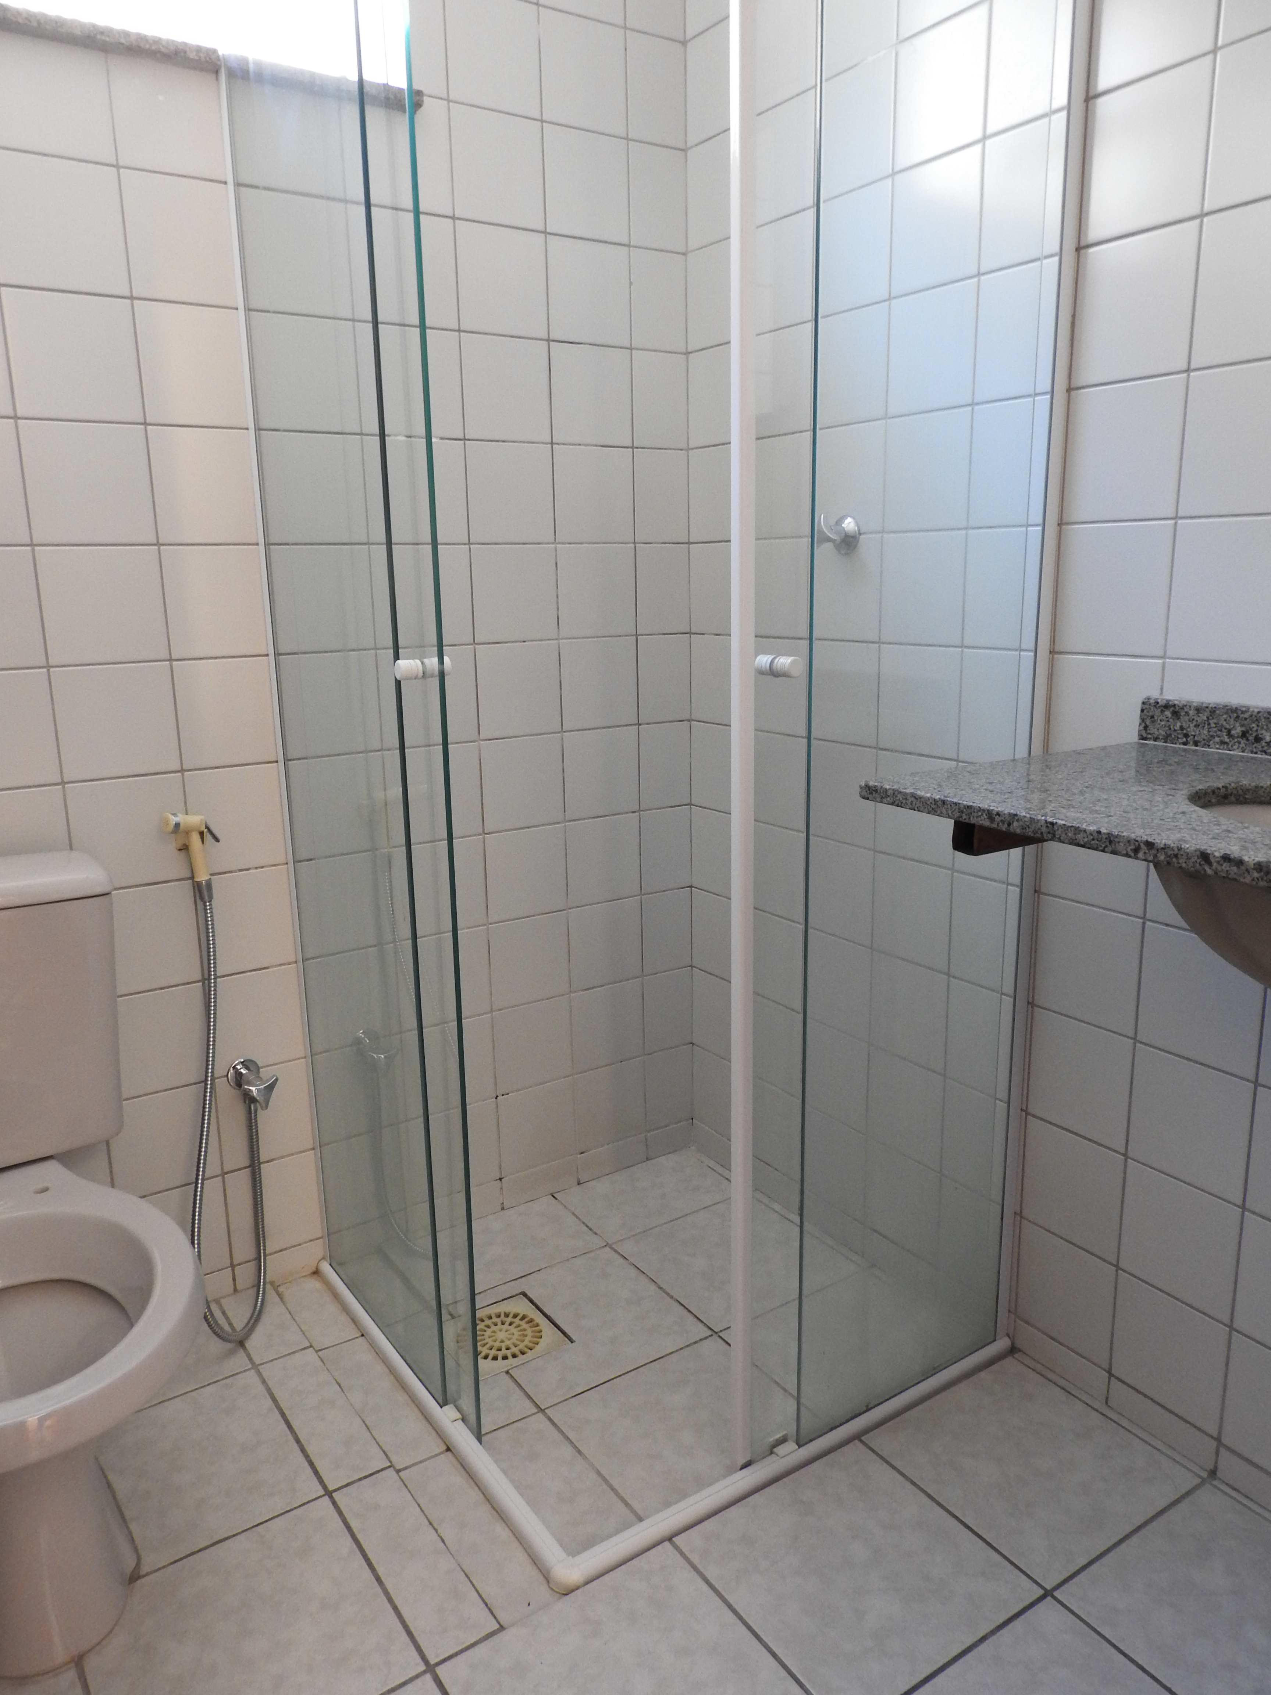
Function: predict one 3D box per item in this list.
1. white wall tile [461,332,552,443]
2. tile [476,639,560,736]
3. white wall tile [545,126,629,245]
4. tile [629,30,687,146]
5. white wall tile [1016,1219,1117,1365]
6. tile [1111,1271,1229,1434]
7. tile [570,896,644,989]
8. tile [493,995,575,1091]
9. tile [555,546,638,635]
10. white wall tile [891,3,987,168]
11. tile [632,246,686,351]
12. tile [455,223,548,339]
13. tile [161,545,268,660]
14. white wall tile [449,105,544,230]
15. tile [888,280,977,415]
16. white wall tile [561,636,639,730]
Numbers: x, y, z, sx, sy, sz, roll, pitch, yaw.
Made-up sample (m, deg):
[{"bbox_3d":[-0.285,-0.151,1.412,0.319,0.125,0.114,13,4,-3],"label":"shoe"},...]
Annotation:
[{"bbox_3d":[-0.203,-0.720,1.850,0.152,0.154,0.009,-9,15,-32],"label":"white wall tile"},{"bbox_3d":[-0.192,-0.258,1.935,0.152,0.152,0.010,-9,15,-32],"label":"tile"},{"bbox_3d":[-0.078,-1.046,1.861,0.153,0.154,0.010,-9,15,-32],"label":"white wall tile"},{"bbox_3d":[0.032,-1.203,1.875,0.111,0.152,0.010,-9,15,-32],"label":"tile"},{"bbox_3d":[0.592,0.610,1.614,0.009,0.154,0.152,-9,15,-32],"label":"white wall tile"},{"bbox_3d":[0.677,0.637,1.492,0.010,0.154,0.152,-10,16,-32],"label":"tile"},{"bbox_3d":[-0.054,0.174,2.122,0.152,0.152,0.010,-9,15,-32],"label":"tile"},{"bbox_3d":[-0.183,0.351,2.099,0.153,0.154,0.010,-9,15,-32],"label":"tile"},{"bbox_3d":[-0.068,-0.440,2.023,0.154,0.156,0.010,-9,15,-32],"label":"tile"},{"bbox_3d":[0.393,-0.974,1.512,0.010,0.154,0.152,-10,16,-32],"label":"white wall tile"},{"bbox_3d":[0.038,-0.901,1.944,0.111,0.152,0.010,-9,15,-32],"label":"tile"},{"bbox_3d":[-0.208,-0.881,1.833,0.154,0.156,0.010,-9,15,-32],"label":"tile"},{"bbox_3d":[-0.584,-0.345,1.653,0.152,0.152,0.010,-9,15,-32],"label":"tile"},{"bbox_3d":[-0.206,-1.012,1.756,0.151,0.152,0.010,-9,15,-32],"label":"white wall tile"},{"bbox_3d":[0.396,-0.660,1.562,0.010,0.152,0.148,-9,15,-32],"label":"tile"},{"bbox_3d":[-0.063,-0.282,2.038,0.153,0.154,0.009,-9,15,-32],"label":"white wall tile"}]

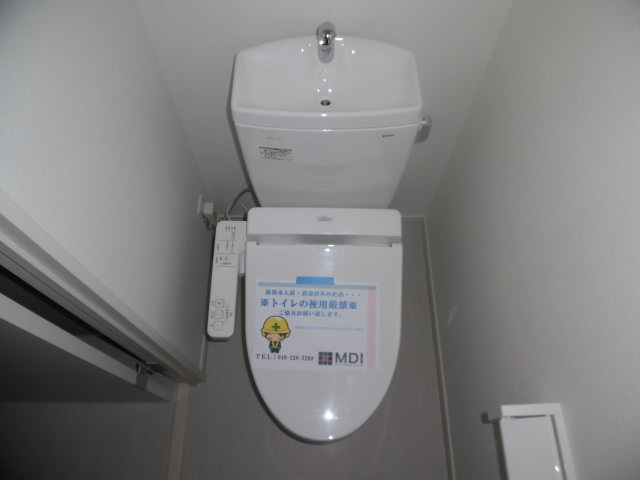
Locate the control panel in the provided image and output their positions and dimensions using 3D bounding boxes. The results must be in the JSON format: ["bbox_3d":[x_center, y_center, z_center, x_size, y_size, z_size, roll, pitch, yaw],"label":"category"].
[{"bbox_3d":[-0.233,0.098,1.143,0.080,0.045,0.295,0,71,0],"label":"control panel"}]

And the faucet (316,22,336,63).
[{"bbox_3d":[0.014,-0.406,0.913,0.039,0.101,0.070,0,62,0],"label":"faucet"}]

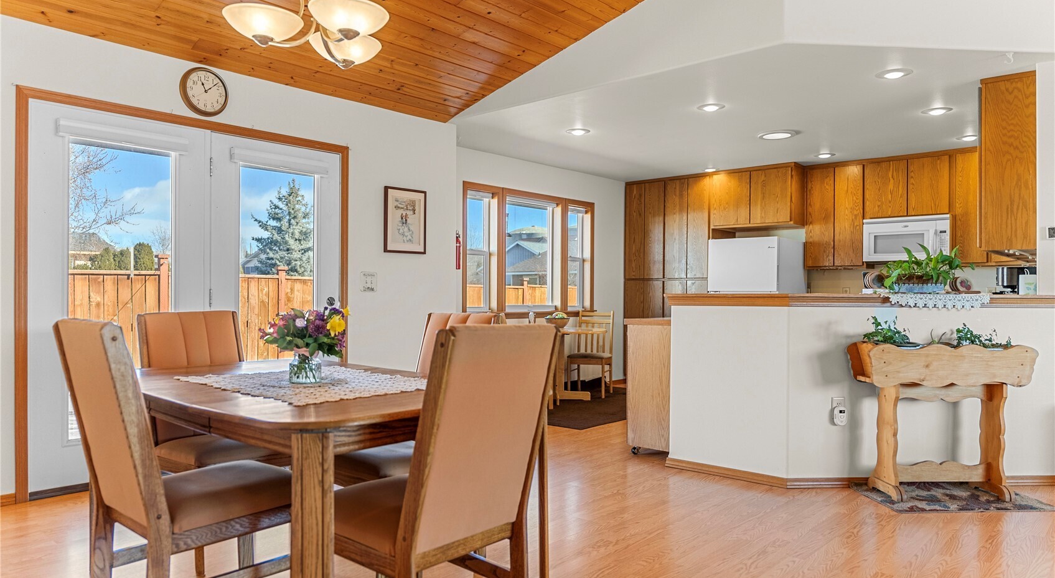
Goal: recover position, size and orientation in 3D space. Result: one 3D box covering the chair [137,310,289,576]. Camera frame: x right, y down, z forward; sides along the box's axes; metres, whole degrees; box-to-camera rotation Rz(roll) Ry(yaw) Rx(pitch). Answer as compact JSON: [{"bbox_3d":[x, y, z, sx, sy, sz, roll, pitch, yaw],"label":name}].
[{"bbox_3d":[-1.321,0.601,3.059,0.640,1.000,0.480,0,0,41],"label":"chair"}]

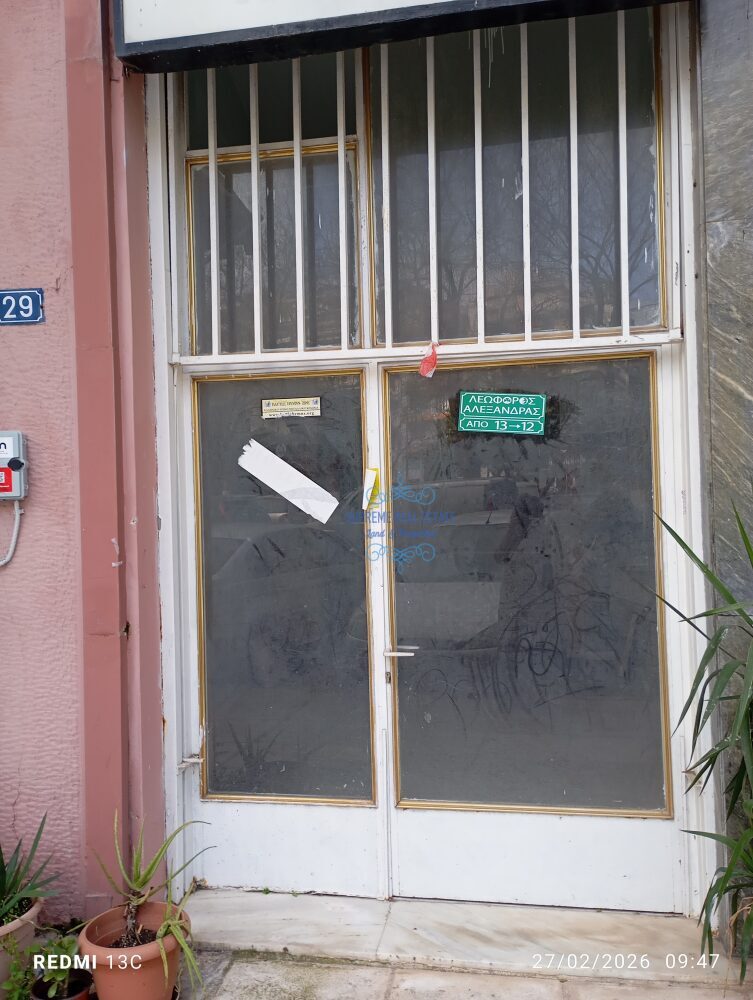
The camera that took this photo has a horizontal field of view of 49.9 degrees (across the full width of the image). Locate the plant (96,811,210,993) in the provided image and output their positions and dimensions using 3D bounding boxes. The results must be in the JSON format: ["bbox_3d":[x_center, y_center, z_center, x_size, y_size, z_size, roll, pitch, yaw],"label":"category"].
[{"bbox_3d":[-0.697,1.251,2.530,0.350,0.540,0.360,-1,0,9],"label":"plant"}]

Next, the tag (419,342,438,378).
[{"bbox_3d":[0.196,-0.525,3.050,0.073,0.134,0.030,-1,0,9],"label":"tag"}]

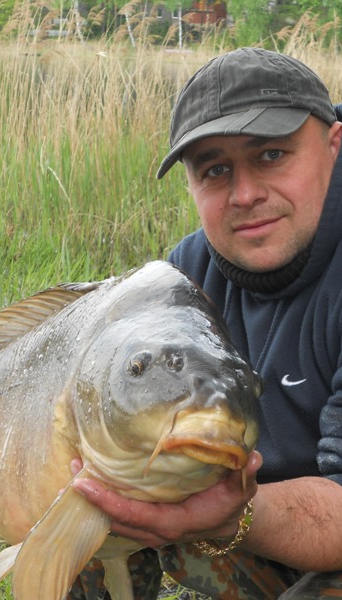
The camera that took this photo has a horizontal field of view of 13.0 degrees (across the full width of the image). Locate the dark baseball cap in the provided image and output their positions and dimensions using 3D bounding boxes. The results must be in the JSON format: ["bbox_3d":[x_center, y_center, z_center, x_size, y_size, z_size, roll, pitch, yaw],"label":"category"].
[{"bbox_3d":[0.074,-0.209,1.655,0.185,0.142,0.272,-19,-8,26],"label":"dark baseball cap"}]

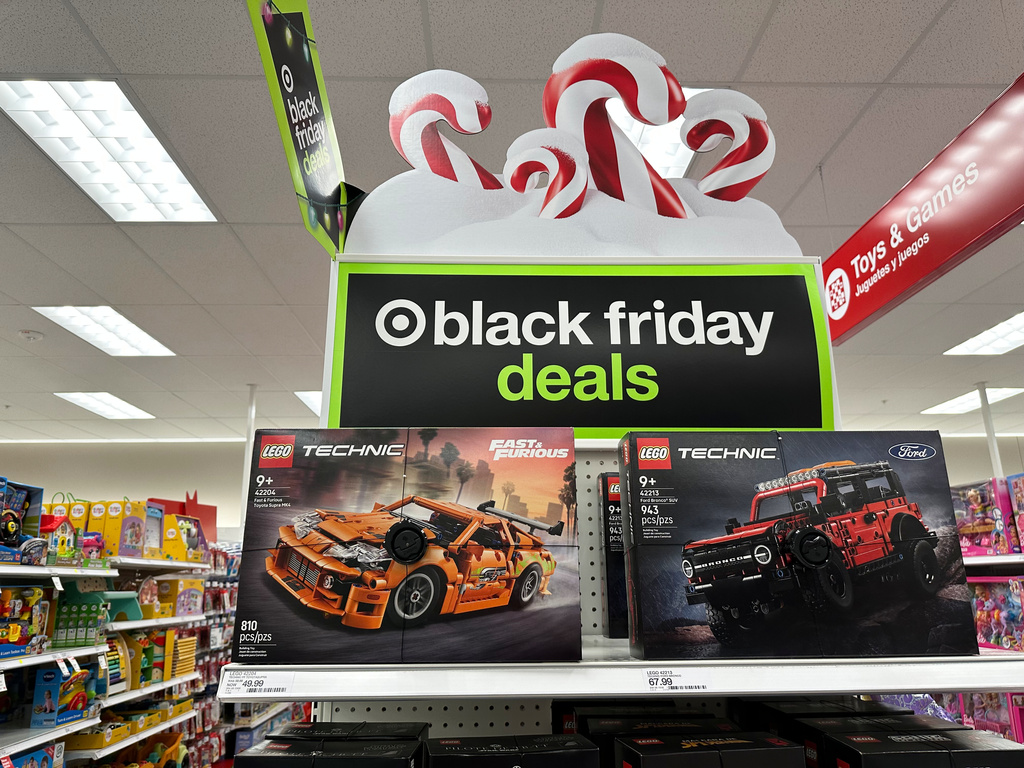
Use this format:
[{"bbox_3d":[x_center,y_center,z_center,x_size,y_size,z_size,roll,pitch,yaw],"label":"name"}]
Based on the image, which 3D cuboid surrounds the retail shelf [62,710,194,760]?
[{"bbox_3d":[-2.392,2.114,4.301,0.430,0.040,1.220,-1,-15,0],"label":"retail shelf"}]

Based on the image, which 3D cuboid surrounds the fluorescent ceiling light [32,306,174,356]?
[{"bbox_3d":[-3.179,-0.424,5.645,0.600,0.070,1.200,0,-15,-3],"label":"fluorescent ceiling light"}]

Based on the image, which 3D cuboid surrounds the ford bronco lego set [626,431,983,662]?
[{"bbox_3d":[0.332,0.189,0.858,0.382,0.259,0.069,0,-15,-3],"label":"ford bronco lego set"}]

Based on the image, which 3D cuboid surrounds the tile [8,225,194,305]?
[{"bbox_3d":[-2.514,-0.729,4.495,0.605,0.020,1.215,0,-15,-3],"label":"tile"}]

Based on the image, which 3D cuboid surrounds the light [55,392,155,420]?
[{"bbox_3d":[-4.502,0.225,7.940,0.600,0.070,1.200,0,-15,-3],"label":"light"}]

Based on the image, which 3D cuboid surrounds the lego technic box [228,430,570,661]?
[{"bbox_3d":[-0.115,0.189,0.847,0.382,0.262,0.071,0,-17,0],"label":"lego technic box"}]

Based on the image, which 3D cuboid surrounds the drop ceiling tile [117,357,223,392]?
[{"bbox_3d":[-3.226,-0.089,6.819,0.605,0.020,1.215,0,-15,-3],"label":"drop ceiling tile"}]

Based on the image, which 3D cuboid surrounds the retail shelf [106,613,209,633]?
[{"bbox_3d":[-2.173,1.342,4.019,0.420,0.040,1.220,0,-15,-3],"label":"retail shelf"}]

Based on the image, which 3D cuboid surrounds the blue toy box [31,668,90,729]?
[{"bbox_3d":[-1.991,1.386,3.189,0.115,0.240,0.290,-1,-15,2],"label":"blue toy box"}]

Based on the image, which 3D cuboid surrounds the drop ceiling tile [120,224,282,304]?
[{"bbox_3d":[-1.907,-0.735,4.520,0.610,0.020,1.220,0,-15,-3],"label":"drop ceiling tile"}]

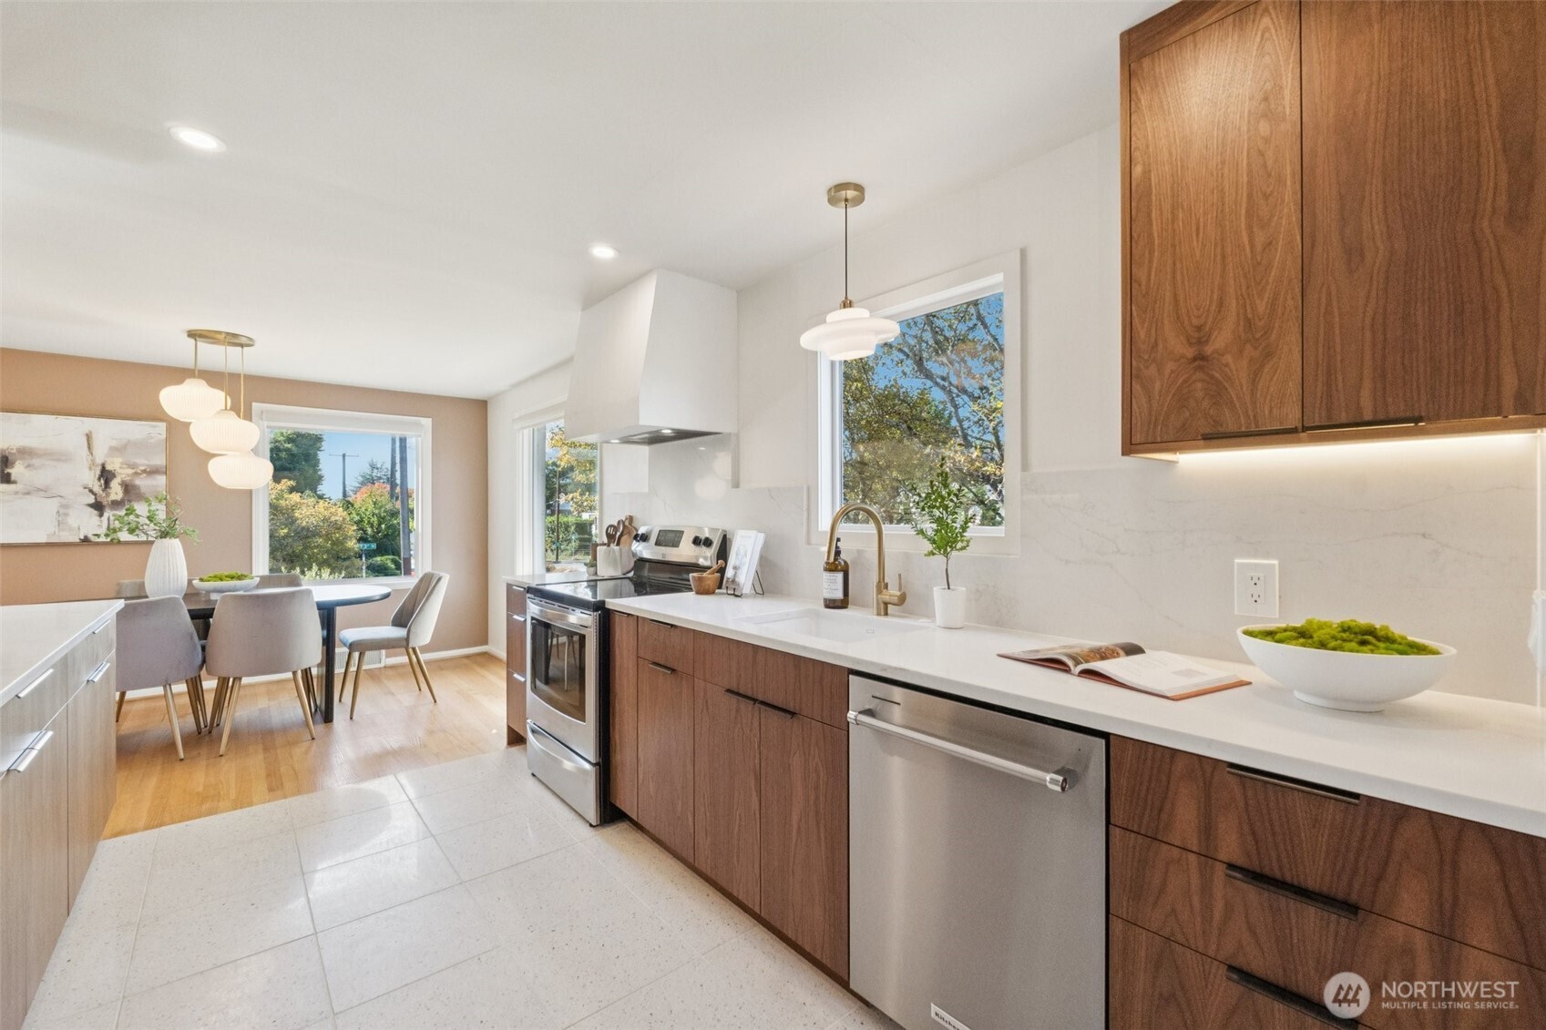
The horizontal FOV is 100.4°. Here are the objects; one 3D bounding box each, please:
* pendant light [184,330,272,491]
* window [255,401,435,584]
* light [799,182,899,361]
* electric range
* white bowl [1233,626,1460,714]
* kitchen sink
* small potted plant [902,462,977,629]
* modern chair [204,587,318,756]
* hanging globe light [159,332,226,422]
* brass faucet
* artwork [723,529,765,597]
[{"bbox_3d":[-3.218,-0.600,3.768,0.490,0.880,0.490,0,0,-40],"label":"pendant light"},{"bbox_3d":[-3.416,-0.102,5.191,1.207,1.459,0.100,0,0,-40],"label":"window"},{"bbox_3d":[0.235,-0.757,2.030,0.313,0.517,0.313,0,0,0],"label":"light"},{"bbox_3d":[-0.701,0.658,3.026,0.670,1.195,0.762,0,0,-40],"label":"electric range"},{"bbox_3d":[1.011,0.279,1.152,0.292,0.120,0.292,0,0,-40],"label":"white bowl"},{"bbox_3d":[0.165,0.439,1.993,0.370,0.210,0.540,0,0,-40],"label":"kitchen sink"},{"bbox_3d":[0.494,0.088,1.915,0.200,0.500,0.200,0,0,0],"label":"small potted plant"},{"bbox_3d":[-2.856,0.832,3.634,0.510,0.848,0.610,0,0,-40],"label":"modern chair"},{"bbox_3d":[-3.336,-0.787,3.720,0.307,0.505,0.307,0,0,-40],"label":"hanging globe light"},{"bbox_3d":[0.305,0.150,2.083,0.280,0.380,0.123,0,0,-40],"label":"brass faucet"},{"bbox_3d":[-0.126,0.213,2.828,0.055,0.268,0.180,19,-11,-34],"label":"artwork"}]

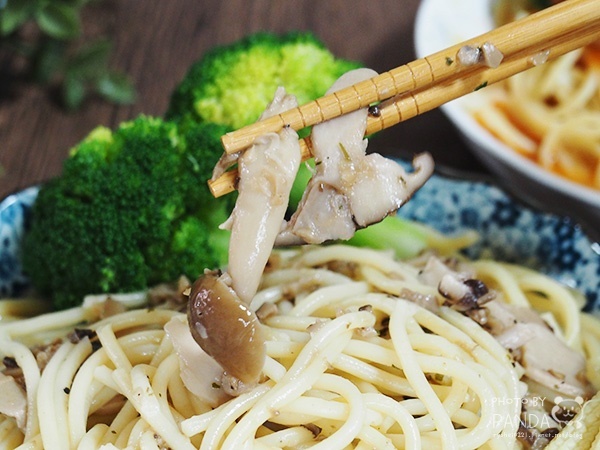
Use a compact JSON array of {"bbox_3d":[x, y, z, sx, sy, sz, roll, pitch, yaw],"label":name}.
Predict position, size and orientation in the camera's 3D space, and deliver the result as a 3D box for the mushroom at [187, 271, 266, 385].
[{"bbox_3d":[-0.017,0.024,0.405,0.013,0.029,0.026,-27,0,-24],"label":"mushroom"}]

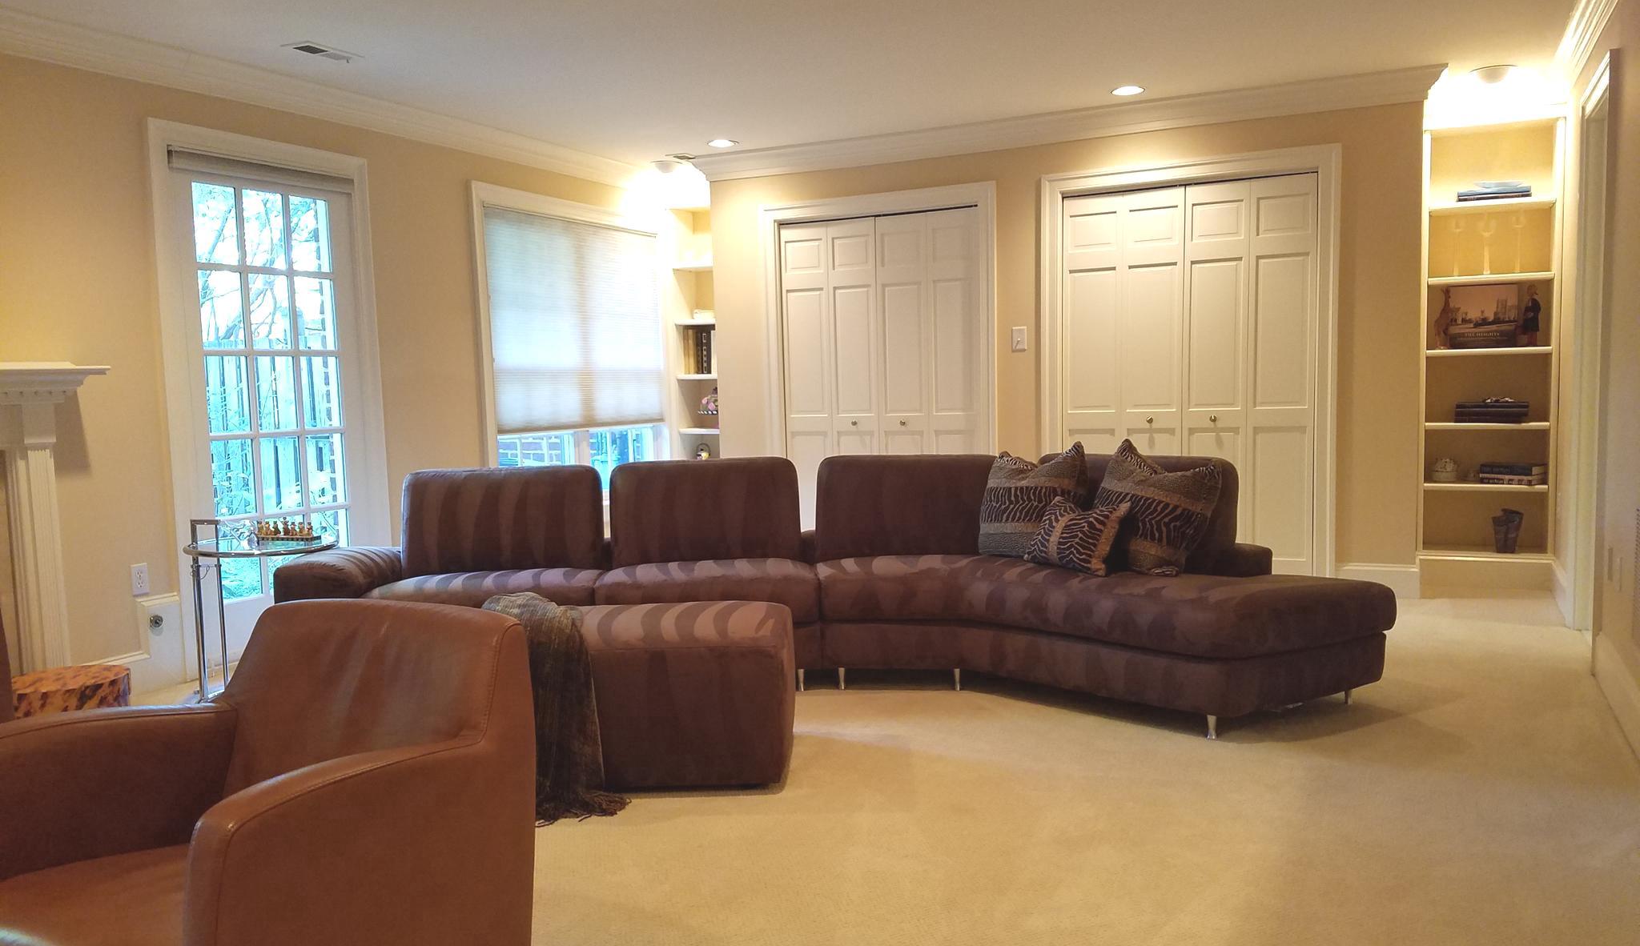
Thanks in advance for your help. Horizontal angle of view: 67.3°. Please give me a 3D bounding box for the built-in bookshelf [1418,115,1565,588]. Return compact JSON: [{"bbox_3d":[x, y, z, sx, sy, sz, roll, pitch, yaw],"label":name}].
[{"bbox_3d":[3.317,-0.573,6.142,0.585,2.265,0.300,1,5,26],"label":"built-in bookshelf"}]

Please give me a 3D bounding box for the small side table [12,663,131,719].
[{"bbox_3d":[-1.934,0.722,3.149,0.300,0.400,0.300,2,6,41],"label":"small side table"}]

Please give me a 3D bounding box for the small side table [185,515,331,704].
[{"bbox_3d":[-2.015,0.493,4.472,0.530,0.660,0.520,-1,4,11],"label":"small side table"}]

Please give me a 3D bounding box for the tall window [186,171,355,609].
[{"bbox_3d":[-2.316,-0.341,5.253,0.050,1.670,0.670,1,5,26],"label":"tall window"}]

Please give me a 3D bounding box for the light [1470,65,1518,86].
[{"bbox_3d":[3.078,-1.812,5.625,0.195,0.060,0.195,1,5,26],"label":"light"}]

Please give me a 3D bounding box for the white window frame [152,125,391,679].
[{"bbox_3d":[-2.306,-0.307,5.229,0.110,2.155,1.077,1,5,26],"label":"white window frame"}]

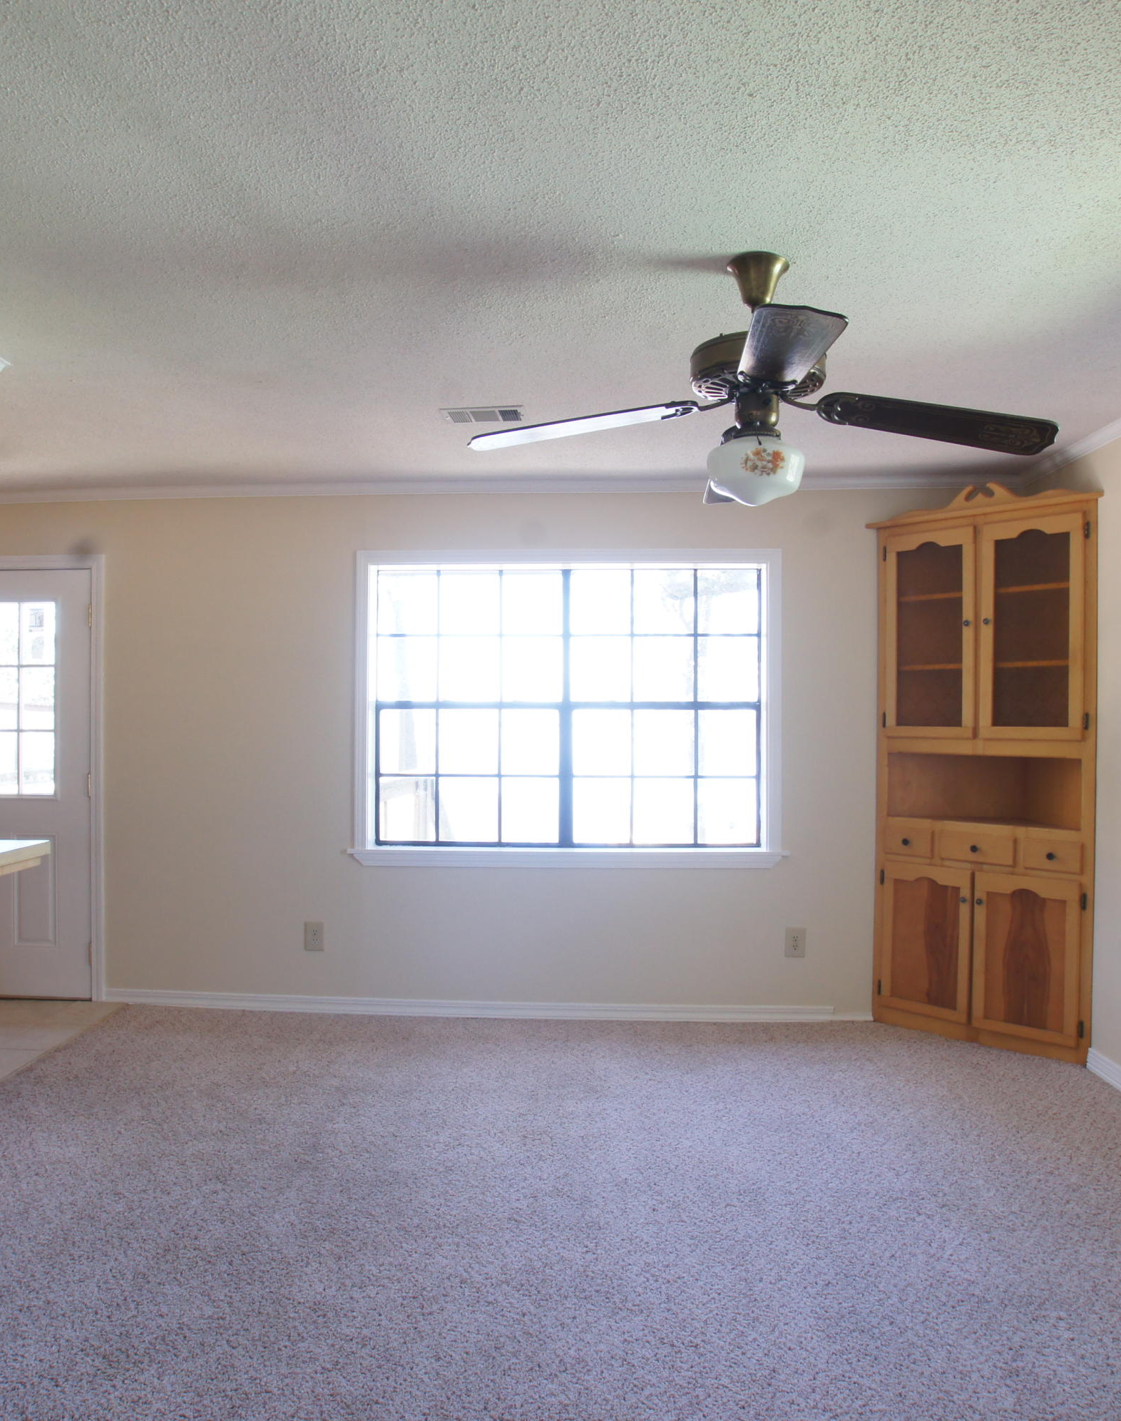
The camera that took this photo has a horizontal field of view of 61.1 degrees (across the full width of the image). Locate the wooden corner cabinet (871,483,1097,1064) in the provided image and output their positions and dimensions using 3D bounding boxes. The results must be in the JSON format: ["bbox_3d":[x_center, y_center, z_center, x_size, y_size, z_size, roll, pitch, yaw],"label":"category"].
[{"bbox_3d":[1.939,0.243,4.144,0.910,2.350,0.490,1,0,43],"label":"wooden corner cabinet"}]

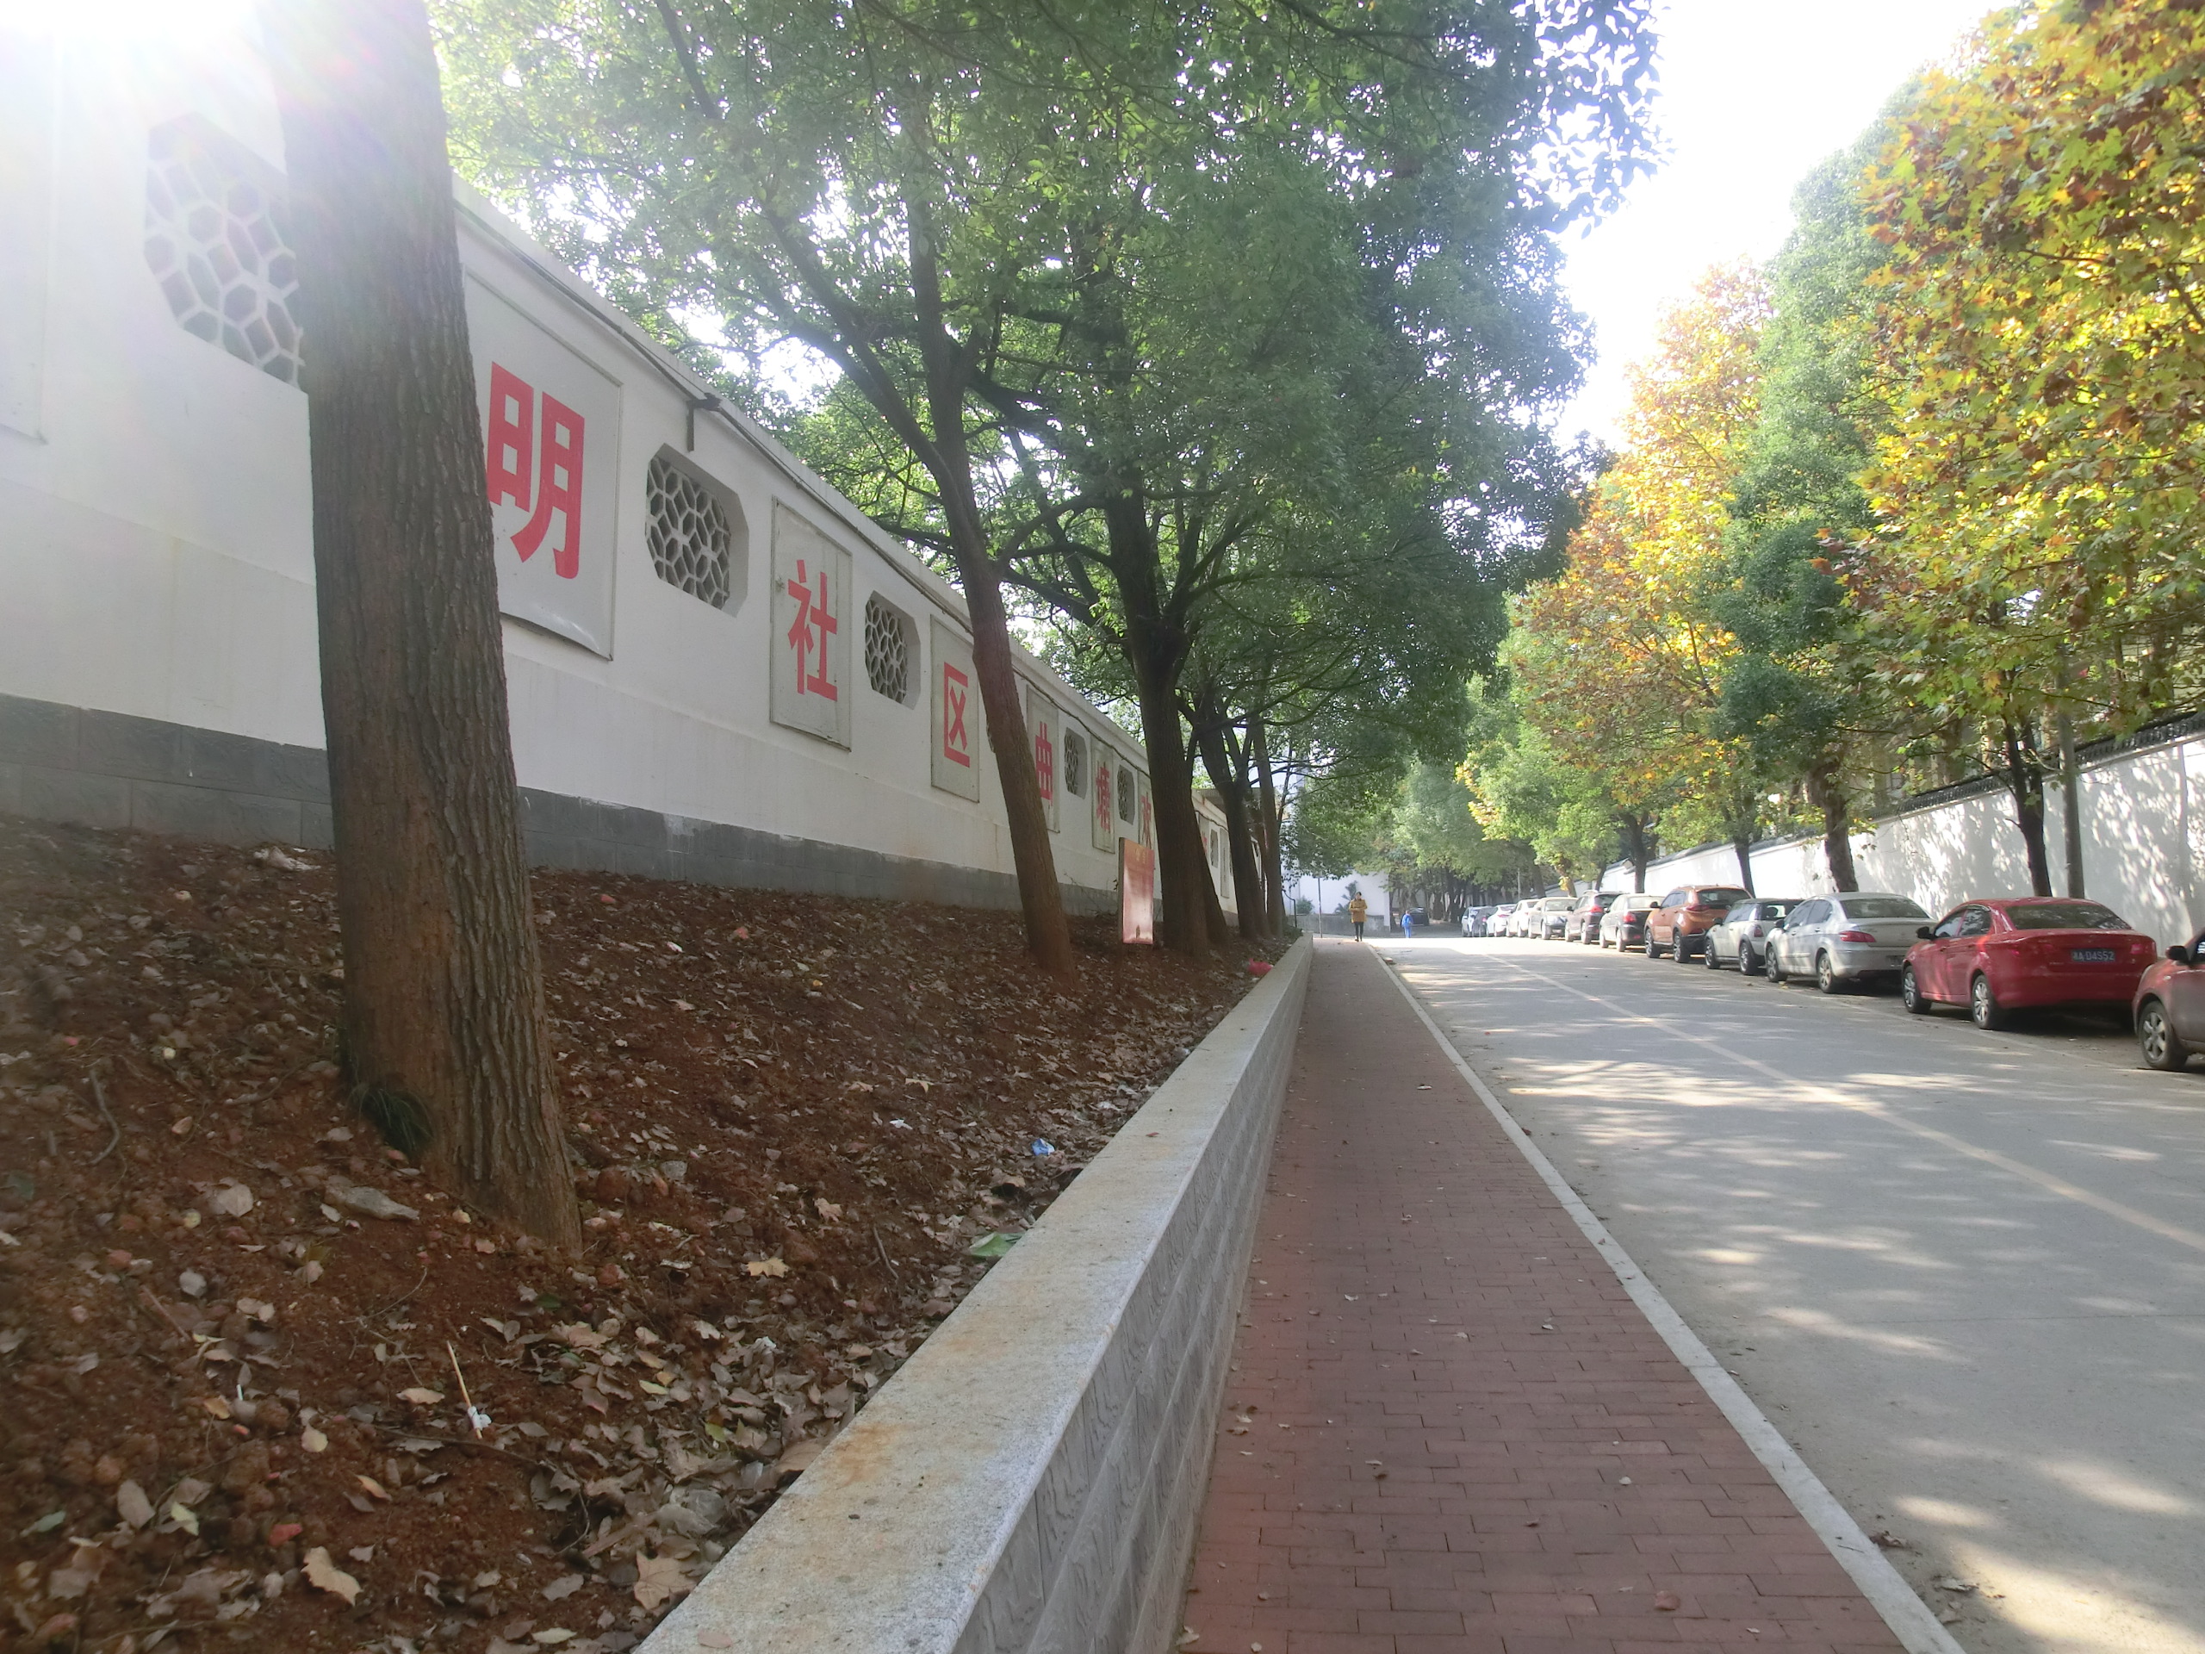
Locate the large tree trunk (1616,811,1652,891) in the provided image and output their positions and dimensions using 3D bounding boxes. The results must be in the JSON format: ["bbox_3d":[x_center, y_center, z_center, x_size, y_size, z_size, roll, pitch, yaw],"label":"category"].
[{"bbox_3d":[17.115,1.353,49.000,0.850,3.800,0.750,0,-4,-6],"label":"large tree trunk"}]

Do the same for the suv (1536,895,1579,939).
[{"bbox_3d":[16.617,3.265,55.360,1.760,1.600,4.300,-1,-3,7],"label":"suv"}]

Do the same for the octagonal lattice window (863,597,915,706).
[{"bbox_3d":[-1.697,-1.354,11.937,0.160,0.742,1.303,-1,-5,11],"label":"octagonal lattice window"}]

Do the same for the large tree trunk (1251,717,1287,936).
[{"bbox_3d":[3.088,-0.013,28.487,0.380,4.043,0.360,-5,-5,8],"label":"large tree trunk"}]

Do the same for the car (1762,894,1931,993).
[{"bbox_3d":[12.018,1.792,24.389,1.810,1.510,4.650,-1,-2,8],"label":"car"}]

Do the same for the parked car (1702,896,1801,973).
[{"bbox_3d":[12.710,2.030,29.131,1.690,1.410,3.720,-1,-3,8],"label":"parked car"}]

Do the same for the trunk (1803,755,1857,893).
[{"bbox_3d":[14.484,0.656,29.969,0.620,4.184,0.550,-8,-5,8],"label":"trunk"}]

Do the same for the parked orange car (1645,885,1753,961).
[{"bbox_3d":[13.679,2.198,34.812,1.800,1.660,4.350,-1,-2,7],"label":"parked orange car"}]

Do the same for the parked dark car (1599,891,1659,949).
[{"bbox_3d":[14.343,2.515,40.405,1.750,1.470,4.500,-1,-2,8],"label":"parked dark car"}]

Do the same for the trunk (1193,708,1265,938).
[{"bbox_3d":[1.721,0.012,20.500,0.850,3.050,0.650,0,-4,-6],"label":"trunk"}]

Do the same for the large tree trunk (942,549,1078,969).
[{"bbox_3d":[-0.502,-0.412,8.362,0.320,2.451,0.290,-12,-5,8],"label":"large tree trunk"}]

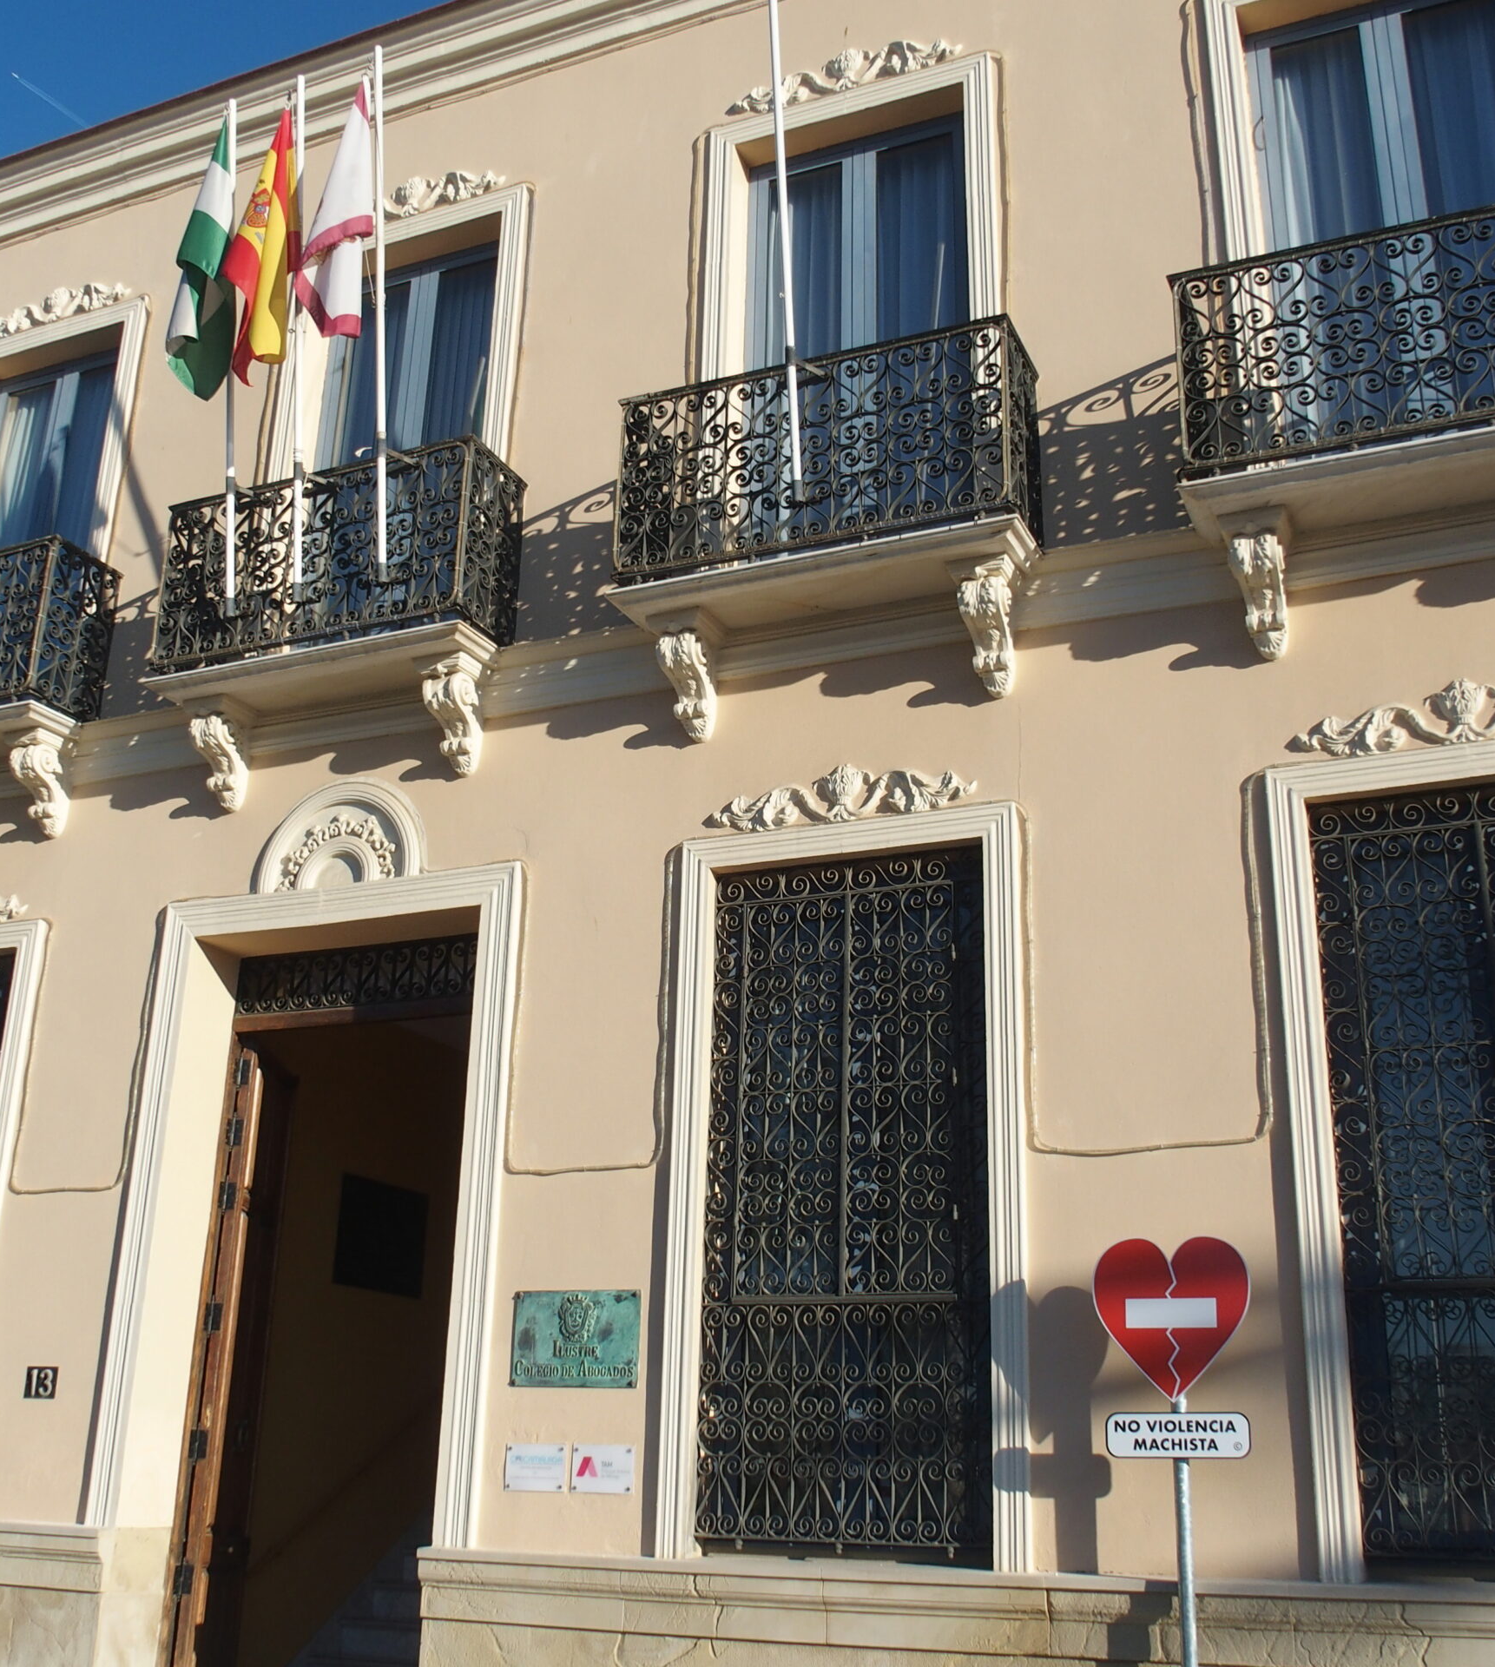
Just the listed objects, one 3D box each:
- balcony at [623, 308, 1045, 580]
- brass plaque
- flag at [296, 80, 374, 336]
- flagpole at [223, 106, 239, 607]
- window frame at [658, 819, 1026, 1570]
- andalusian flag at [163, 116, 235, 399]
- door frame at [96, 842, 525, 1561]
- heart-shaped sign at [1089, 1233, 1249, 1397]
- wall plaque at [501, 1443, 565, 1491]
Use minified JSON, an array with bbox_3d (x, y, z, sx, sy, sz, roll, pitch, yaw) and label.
[{"bbox_3d":[0.379,-1.734,8.742,2.009,0.992,0.596,-7,-21,22],"label":"balcony"},{"bbox_3d":[-0.785,2.296,8.154,0.655,0.420,0.030,-7,-21,22],"label":"brass plaque"},{"bbox_3d":[-2.127,-3.277,9.406,0.406,1.559,0.300,-7,-21,23],"label":"flag"},{"bbox_3d":[-2.757,-2.591,9.619,0.050,2.926,0.050,-7,-11,23],"label":"flagpole"},{"bbox_3d":[0.418,1.481,7.902,1.646,3.208,0.133,-7,-21,22],"label":"window frame"},{"bbox_3d":[-2.967,-3.195,9.891,0.294,1.705,0.279,-7,-20,23],"label":"andalusian flag"},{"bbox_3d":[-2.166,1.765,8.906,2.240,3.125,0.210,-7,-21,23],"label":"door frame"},{"bbox_3d":[1.589,1.815,6.723,0.592,0.594,0.030,-7,-21,23],"label":"heart-shaped sign"},{"bbox_3d":[-0.944,2.818,7.982,0.303,0.201,0.018,-7,-20,23],"label":"wall plaque"}]

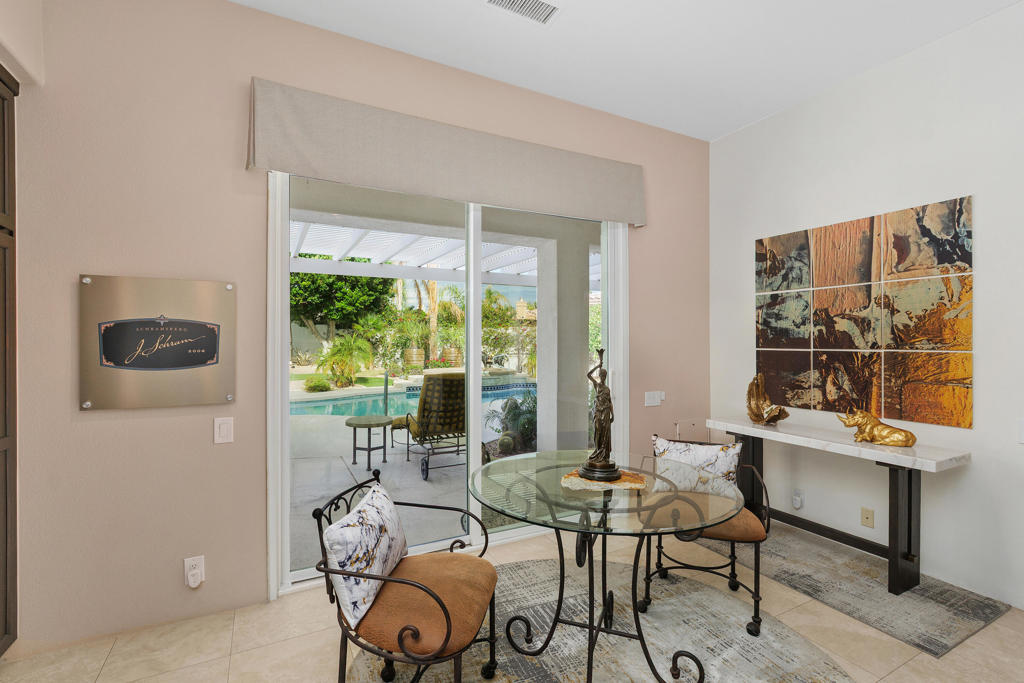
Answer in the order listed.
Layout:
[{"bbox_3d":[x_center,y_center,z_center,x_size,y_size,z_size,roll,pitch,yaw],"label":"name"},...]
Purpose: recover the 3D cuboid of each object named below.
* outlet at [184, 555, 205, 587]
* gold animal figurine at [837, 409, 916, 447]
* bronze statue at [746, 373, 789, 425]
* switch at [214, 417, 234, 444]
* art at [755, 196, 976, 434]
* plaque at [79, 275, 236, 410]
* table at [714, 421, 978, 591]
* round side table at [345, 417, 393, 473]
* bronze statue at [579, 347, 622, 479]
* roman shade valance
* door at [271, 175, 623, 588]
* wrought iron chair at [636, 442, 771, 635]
[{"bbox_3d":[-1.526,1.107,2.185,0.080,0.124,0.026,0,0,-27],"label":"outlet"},{"bbox_3d":[2.066,0.499,2.583,0.358,0.159,0.151,0,0,41],"label":"gold animal figurine"},{"bbox_3d":[1.797,0.406,3.199,0.190,0.350,0.230,0,0,-27],"label":"bronze statue"},{"bbox_3d":[-1.420,0.442,2.246,0.078,0.124,0.013,0,0,-27],"label":"switch"},{"bbox_3d":[2.155,-0.151,2.946,0.024,1.237,1.223,0,0,-27],"label":"art"},{"bbox_3d":[-1.629,0.007,2.129,0.585,0.598,0.030,0,0,-27],"label":"plaque"},{"bbox_3d":[1.903,0.954,2.861,0.366,0.751,1.323,0,0,-27],"label":"table"},{"bbox_3d":[-1.596,1.127,5.098,0.526,0.485,0.526,0,0,0],"label":"round side table"},{"bbox_3d":[0.355,0.282,1.824,0.172,0.505,0.172,0,0,18],"label":"bronze statue"},{"bbox_3d":[-0.176,-1.057,2.823,2.514,0.444,0.127,0,0,-27],"label":"roman shade valance"},{"bbox_3d":[-0.215,0.150,2.942,2.403,2.360,0.130,0,0,-27],"label":"door"},{"bbox_3d":[0.972,0.930,2.355,0.580,0.800,0.550,0,0,20],"label":"wrought iron chair"}]

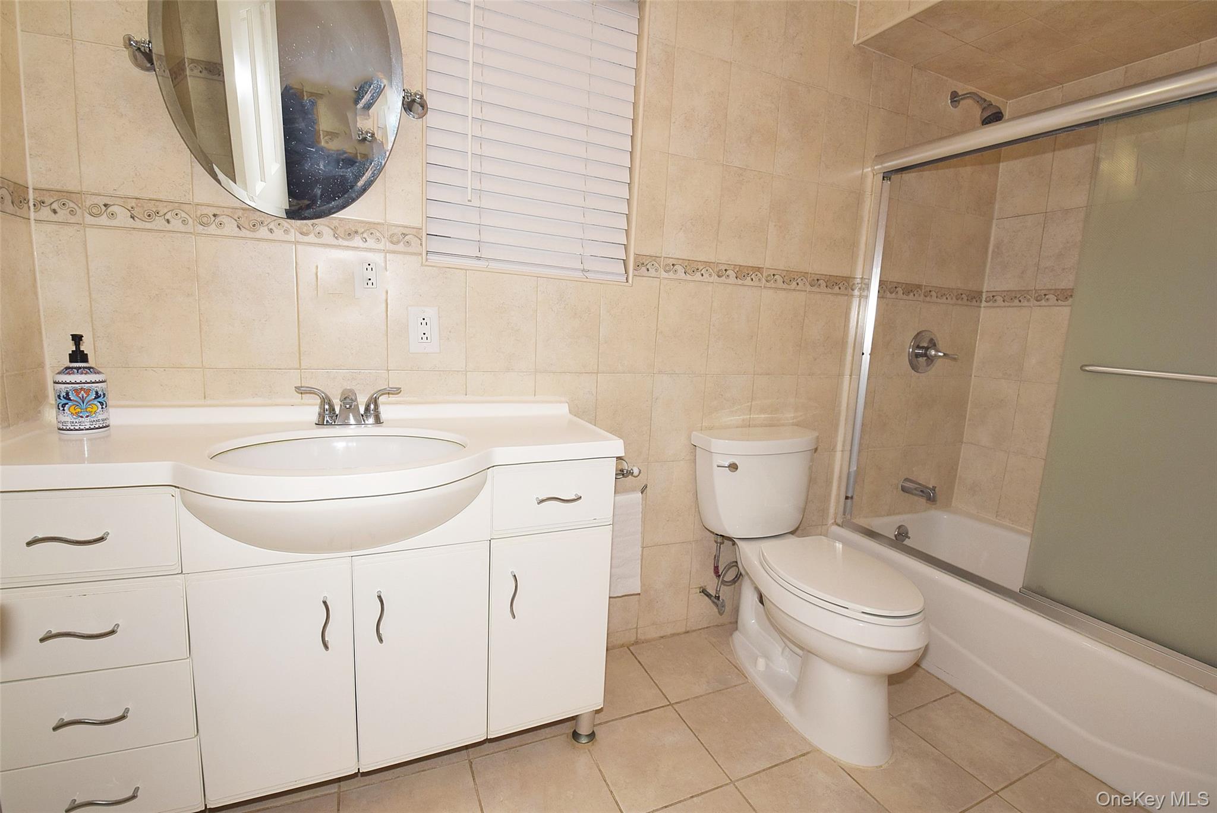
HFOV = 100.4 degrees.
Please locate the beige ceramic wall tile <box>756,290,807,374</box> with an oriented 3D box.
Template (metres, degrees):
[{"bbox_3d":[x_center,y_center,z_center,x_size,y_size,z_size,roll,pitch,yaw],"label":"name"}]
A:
[{"bbox_3d":[0.629,-0.270,1.856,0.202,0.307,0.010,-1,10,-22],"label":"beige ceramic wall tile"}]

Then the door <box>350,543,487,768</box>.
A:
[{"bbox_3d":[-0.408,0.547,1.131,0.278,0.508,0.020,-1,10,-22],"label":"door"}]

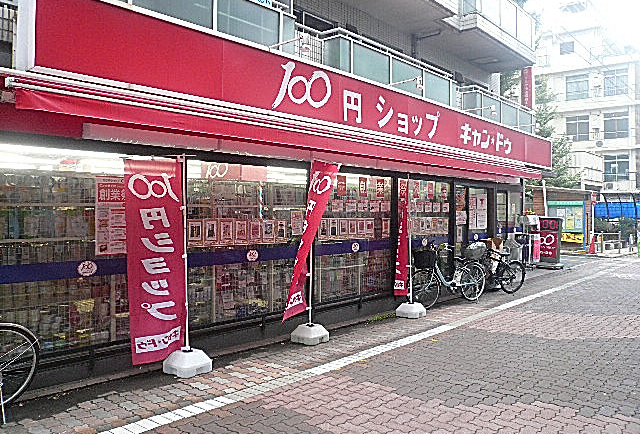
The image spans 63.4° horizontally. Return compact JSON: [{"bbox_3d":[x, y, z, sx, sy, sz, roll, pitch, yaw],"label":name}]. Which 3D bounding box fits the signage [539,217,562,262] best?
[{"bbox_3d":[6.010,0.597,13.450,0.500,1.140,0.250,0,1,42],"label":"signage"}]

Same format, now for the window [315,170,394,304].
[{"bbox_3d":[0.477,0.299,7.238,0.120,1.740,1.810,1,1,42],"label":"window"}]

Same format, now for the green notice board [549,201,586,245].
[{"bbox_3d":[10.107,0.307,21.200,1.450,1.880,0.200,0,0,25],"label":"green notice board"}]

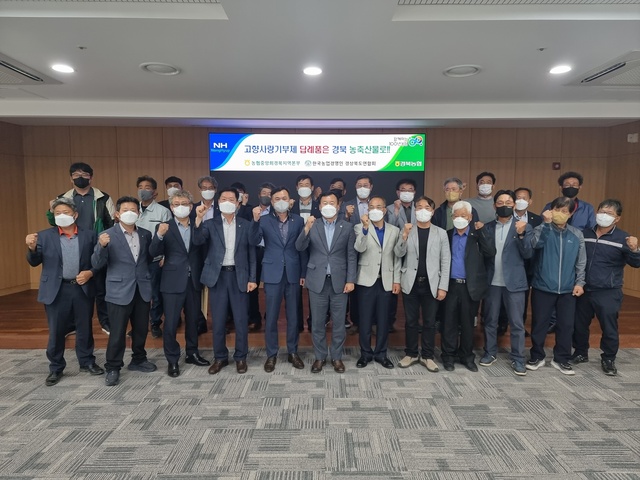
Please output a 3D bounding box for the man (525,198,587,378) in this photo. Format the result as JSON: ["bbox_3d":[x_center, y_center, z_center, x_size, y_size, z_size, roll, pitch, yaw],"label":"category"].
[{"bbox_3d":[2.280,0.424,4.277,0.559,1.659,0.420,1,5,17],"label":"man"}]

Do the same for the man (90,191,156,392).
[{"bbox_3d":[-1.801,0.443,4.088,0.550,1.680,0.440,-2,5,-20],"label":"man"}]

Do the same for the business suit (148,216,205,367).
[{"bbox_3d":[-1.366,0.498,4.252,0.520,1.420,0.370,-2,5,-18],"label":"business suit"}]

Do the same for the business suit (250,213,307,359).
[{"bbox_3d":[-0.404,0.453,4.323,0.526,1.431,0.360,0,5,-3],"label":"business suit"}]

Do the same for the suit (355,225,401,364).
[{"bbox_3d":[0.574,0.504,4.426,0.460,1.405,0.340,0,5,4],"label":"suit"}]

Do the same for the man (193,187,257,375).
[{"bbox_3d":[-0.920,0.382,4.276,0.588,1.765,0.420,-1,5,-7],"label":"man"}]

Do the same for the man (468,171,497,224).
[{"bbox_3d":[1.823,0.124,5.008,0.540,1.775,0.360,1,5,10],"label":"man"}]

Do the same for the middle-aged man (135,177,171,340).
[{"bbox_3d":[-1.875,0.174,4.880,0.520,1.750,0.360,0,5,-2],"label":"middle-aged man"}]

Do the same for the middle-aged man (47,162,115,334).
[{"bbox_3d":[-2.681,0.108,4.987,0.670,1.900,0.400,-2,5,-18],"label":"middle-aged man"}]

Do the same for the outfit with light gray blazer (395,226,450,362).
[{"bbox_3d":[1.004,0.523,4.348,0.530,1.355,0.340,0,5,4],"label":"outfit with light gray blazer"}]

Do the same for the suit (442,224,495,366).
[{"bbox_3d":[1.431,0.519,4.303,0.530,1.380,0.360,1,5,15],"label":"suit"}]

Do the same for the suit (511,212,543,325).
[{"bbox_3d":[2.296,0.328,5.006,0.540,1.340,0.340,2,5,20],"label":"suit"}]

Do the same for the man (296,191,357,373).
[{"bbox_3d":[0.063,0.395,4.287,0.560,1.730,0.400,0,5,1],"label":"man"}]

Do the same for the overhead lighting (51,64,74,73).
[{"bbox_3d":[-2.006,-1.336,3.466,0.175,0.030,0.175,0,5,0],"label":"overhead lighting"}]

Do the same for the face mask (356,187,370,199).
[{"bbox_3d":[0.481,-0.515,4.874,0.150,0.130,0.100,0,5,8],"label":"face mask"}]

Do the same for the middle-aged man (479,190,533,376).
[{"bbox_3d":[1.800,0.395,4.281,0.520,1.730,0.430,1,5,15],"label":"middle-aged man"}]

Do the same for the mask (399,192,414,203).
[{"bbox_3d":[0.968,-0.484,4.923,0.155,0.118,0.090,1,5,8],"label":"mask"}]

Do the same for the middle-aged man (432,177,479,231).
[{"bbox_3d":[1.550,0.168,5.076,0.580,1.750,0.380,1,5,14],"label":"middle-aged man"}]

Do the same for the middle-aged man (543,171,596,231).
[{"bbox_3d":[2.770,0.142,4.927,0.566,1.788,0.400,1,5,18],"label":"middle-aged man"}]

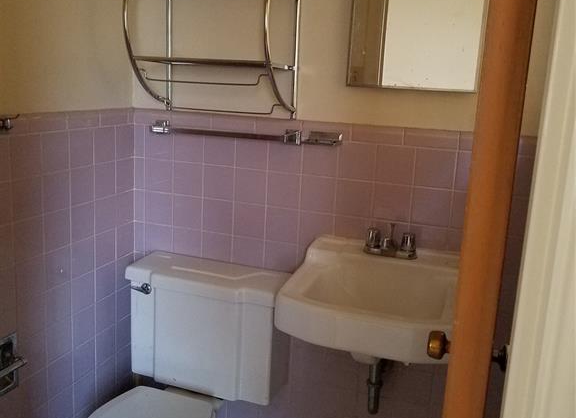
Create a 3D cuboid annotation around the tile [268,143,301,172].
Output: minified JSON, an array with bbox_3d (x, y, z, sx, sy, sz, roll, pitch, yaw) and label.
[{"bbox_3d":[-0.004,-0.162,1.740,0.107,0.107,0.009,7,13,18],"label":"tile"}]

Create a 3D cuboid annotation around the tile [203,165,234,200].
[{"bbox_3d":[-0.219,-0.084,1.834,0.107,0.107,0.010,7,13,17],"label":"tile"}]

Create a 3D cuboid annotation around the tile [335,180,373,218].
[{"bbox_3d":[0.195,-0.030,1.687,0.108,0.107,0.009,7,13,18],"label":"tile"}]

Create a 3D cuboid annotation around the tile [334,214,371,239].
[{"bbox_3d":[0.191,0.076,1.719,0.108,0.108,0.010,7,13,18],"label":"tile"}]

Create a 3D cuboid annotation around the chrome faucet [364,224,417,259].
[{"bbox_3d":[0.281,0.089,1.571,0.152,0.086,0.110,7,13,18],"label":"chrome faucet"}]

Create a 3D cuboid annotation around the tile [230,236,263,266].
[{"bbox_3d":[-0.128,0.143,1.848,0.107,0.107,0.010,7,13,17],"label":"tile"}]

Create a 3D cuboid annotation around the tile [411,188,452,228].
[{"bbox_3d":[0.405,-0.005,1.642,0.107,0.107,0.010,7,13,17],"label":"tile"}]

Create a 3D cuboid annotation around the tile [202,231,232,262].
[{"bbox_3d":[-0.232,0.130,1.880,0.107,0.107,0.010,7,13,17],"label":"tile"}]

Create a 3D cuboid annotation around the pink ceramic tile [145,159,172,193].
[{"bbox_3d":[-0.424,-0.110,1.897,0.108,0.108,0.010,7,13,18],"label":"pink ceramic tile"}]

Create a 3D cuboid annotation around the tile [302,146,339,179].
[{"bbox_3d":[0.100,-0.149,1.706,0.107,0.107,0.009,7,13,18],"label":"tile"}]

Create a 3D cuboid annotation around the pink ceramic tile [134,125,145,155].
[{"bbox_3d":[-0.485,-0.225,1.895,0.035,0.107,0.010,7,13,17],"label":"pink ceramic tile"}]

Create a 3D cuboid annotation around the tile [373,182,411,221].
[{"bbox_3d":[0.301,-0.018,1.674,0.107,0.107,0.010,7,13,17],"label":"tile"}]

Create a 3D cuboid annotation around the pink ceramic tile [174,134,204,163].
[{"bbox_3d":[-0.313,-0.200,1.837,0.108,0.107,0.009,7,13,18],"label":"pink ceramic tile"}]

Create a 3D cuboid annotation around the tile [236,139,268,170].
[{"bbox_3d":[-0.108,-0.174,1.768,0.108,0.107,0.009,7,13,18],"label":"tile"}]

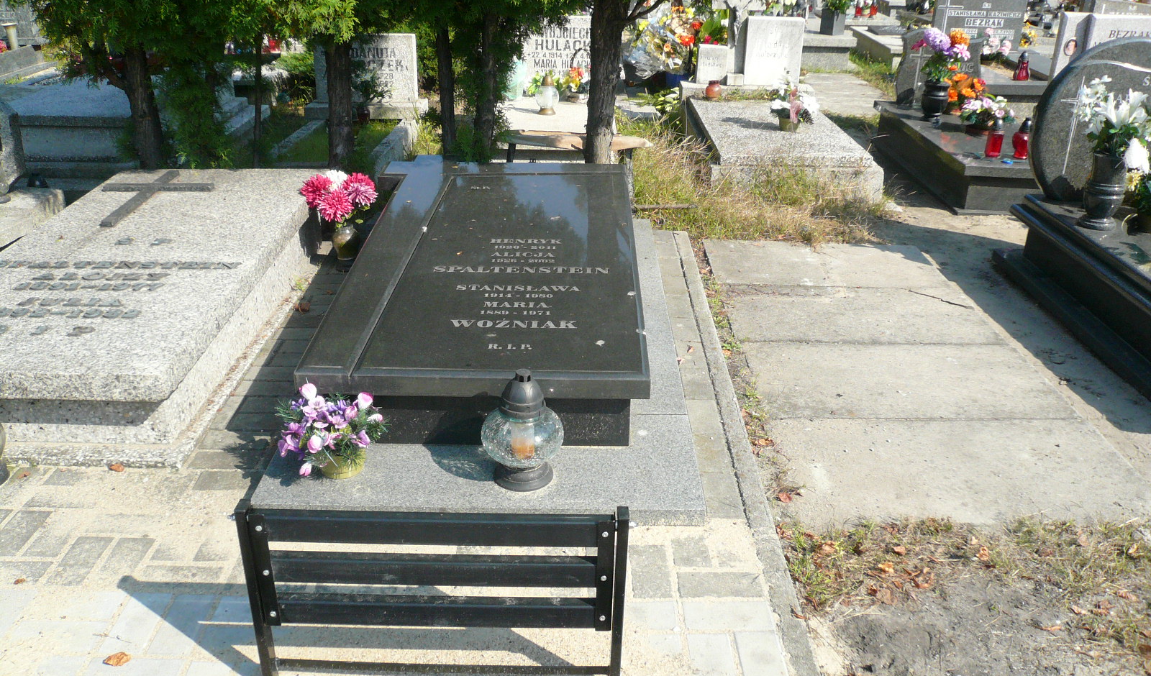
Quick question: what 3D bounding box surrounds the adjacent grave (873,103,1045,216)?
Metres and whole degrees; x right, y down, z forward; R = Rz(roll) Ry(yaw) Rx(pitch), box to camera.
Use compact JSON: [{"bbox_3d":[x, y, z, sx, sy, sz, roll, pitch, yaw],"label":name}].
[{"bbox_3d":[2.464,-1.123,5.604,0.880,0.270,1.690,0,26,1],"label":"adjacent grave"}]

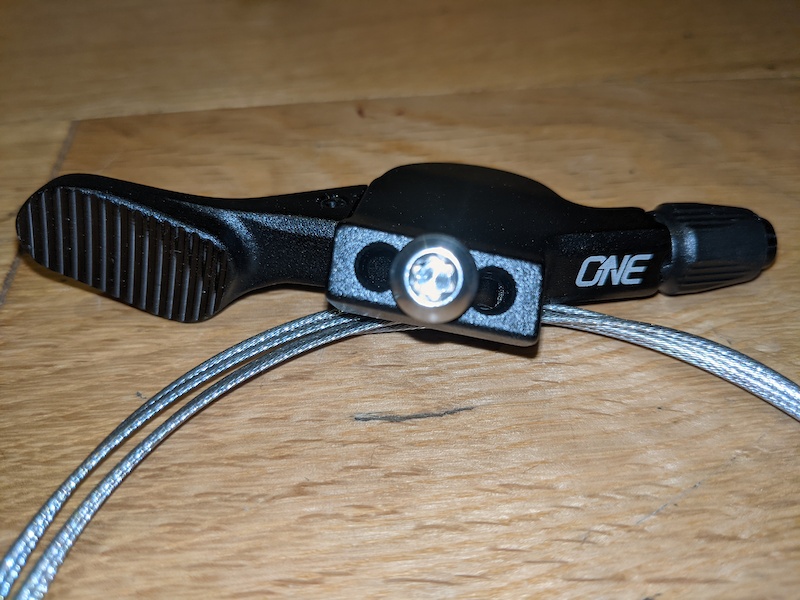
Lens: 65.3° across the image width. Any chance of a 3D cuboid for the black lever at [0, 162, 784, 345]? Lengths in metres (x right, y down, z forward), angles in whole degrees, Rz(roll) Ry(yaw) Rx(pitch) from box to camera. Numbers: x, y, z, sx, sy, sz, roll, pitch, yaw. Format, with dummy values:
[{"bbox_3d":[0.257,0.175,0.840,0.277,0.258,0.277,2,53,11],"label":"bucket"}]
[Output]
[{"bbox_3d":[0.000,-0.006,0.074,0.096,0.018,0.023,0,48,0],"label":"black lever"}]

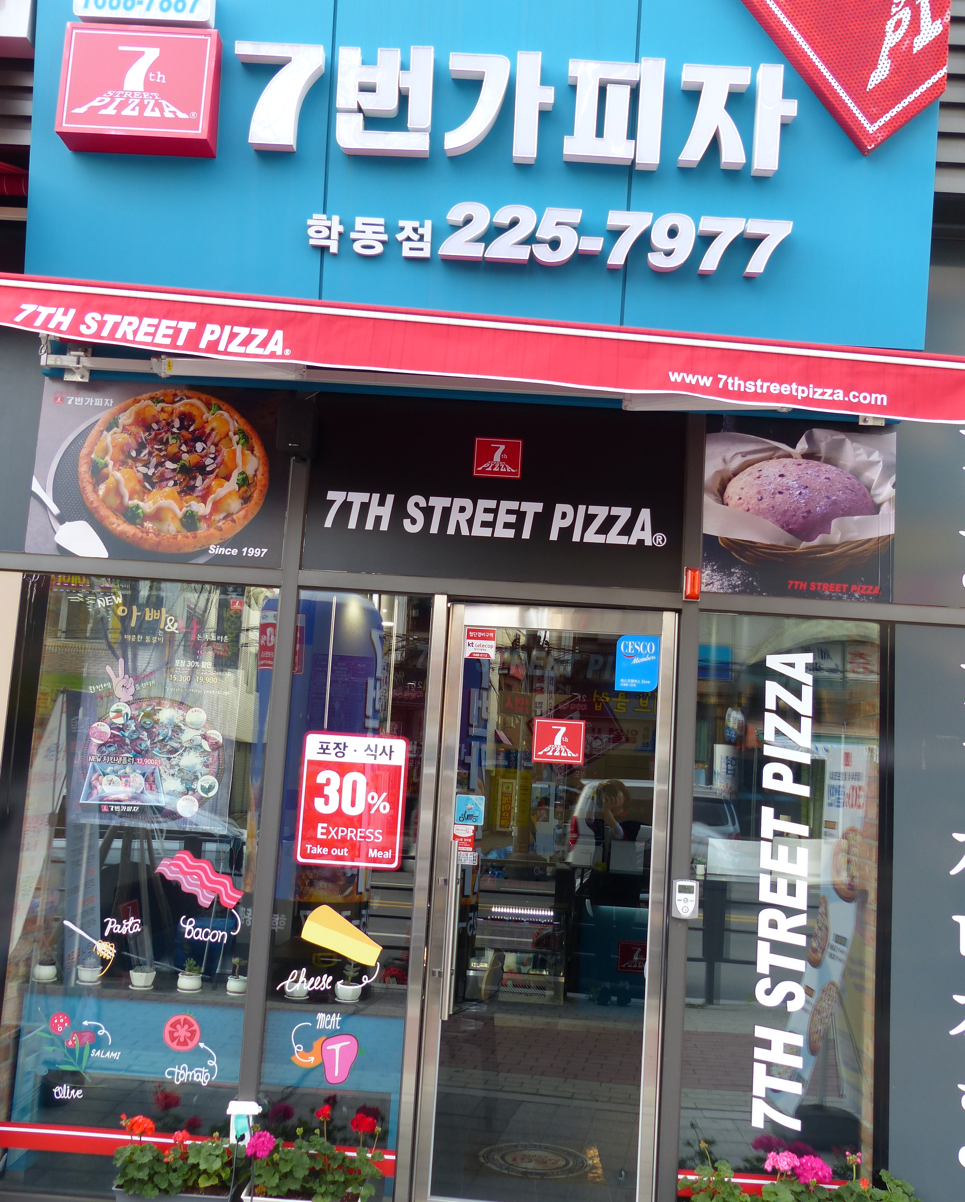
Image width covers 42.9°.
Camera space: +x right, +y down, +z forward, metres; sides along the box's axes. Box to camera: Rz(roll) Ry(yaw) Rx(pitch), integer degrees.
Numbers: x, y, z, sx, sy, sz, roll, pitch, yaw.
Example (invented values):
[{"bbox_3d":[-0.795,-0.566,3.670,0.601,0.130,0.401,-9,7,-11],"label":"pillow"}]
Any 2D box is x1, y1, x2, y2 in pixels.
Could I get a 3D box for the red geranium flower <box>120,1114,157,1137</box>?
[{"bbox_3d":[-1.121,1.709,3.996,0.108,0.072,0.085,3,-8,1],"label":"red geranium flower"}]

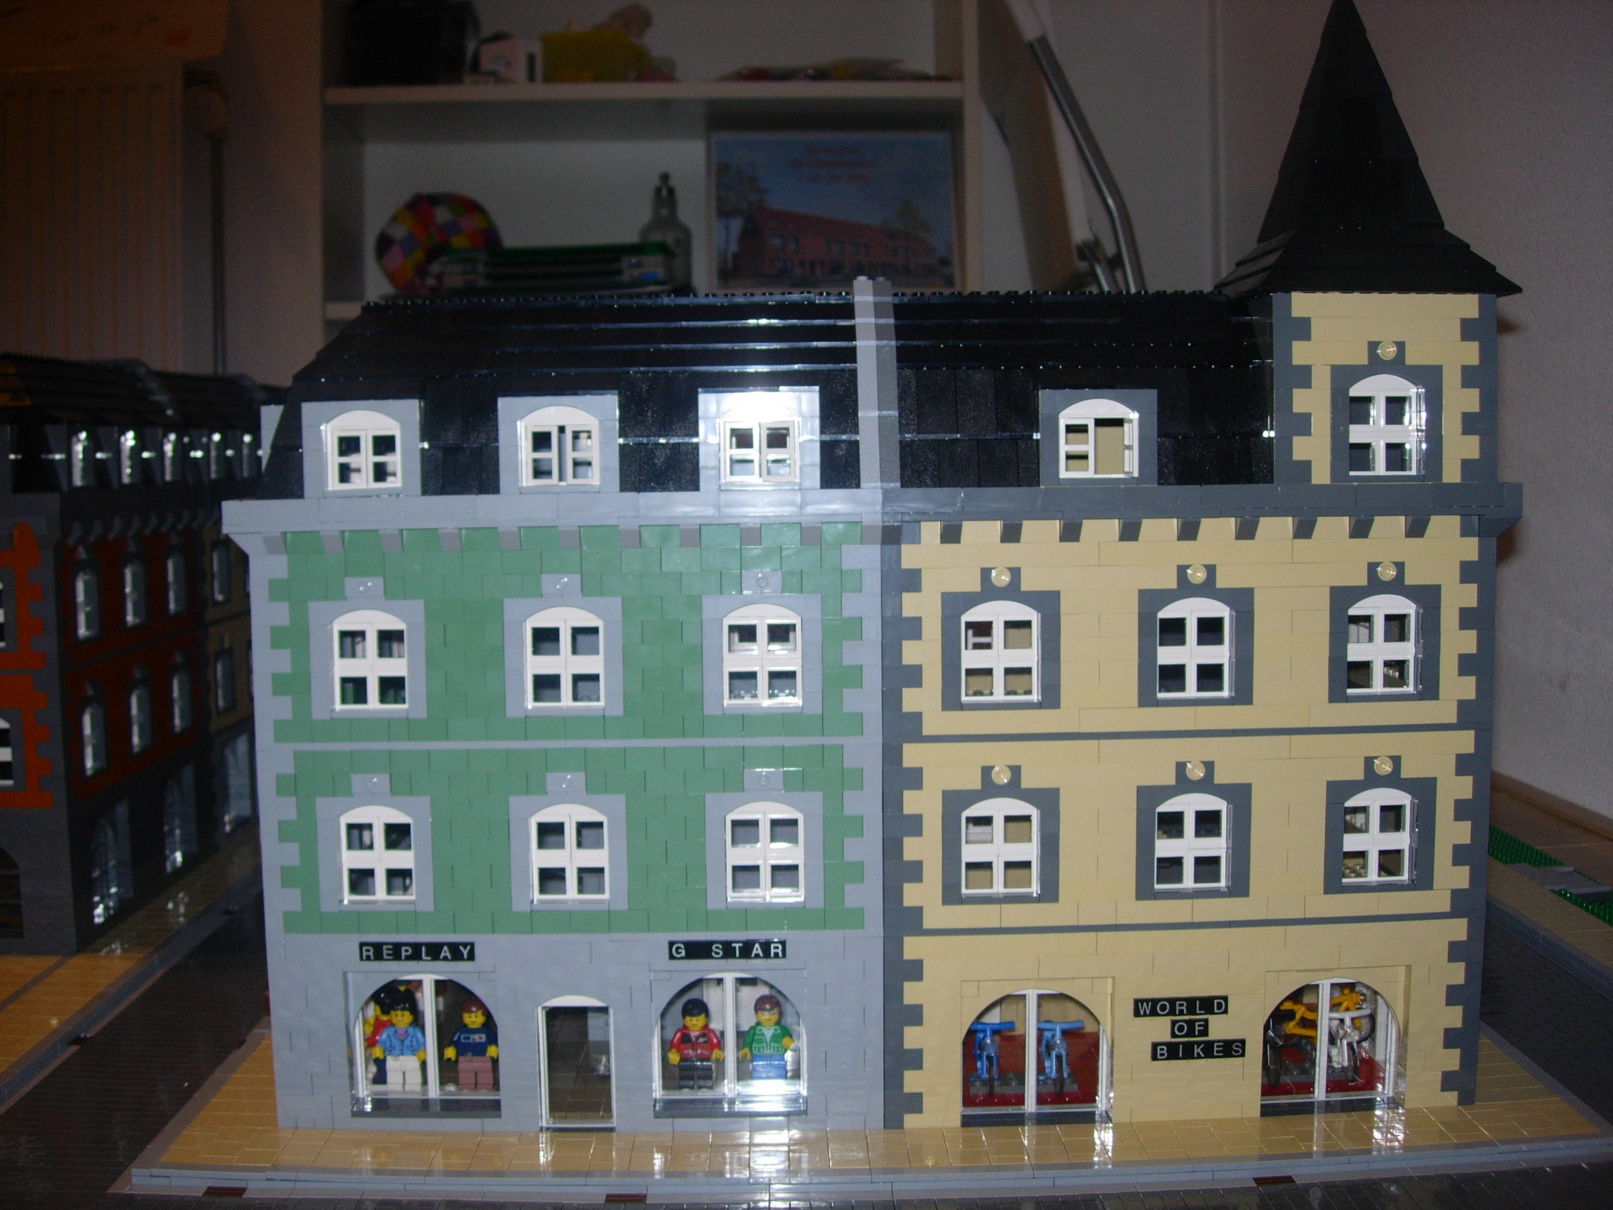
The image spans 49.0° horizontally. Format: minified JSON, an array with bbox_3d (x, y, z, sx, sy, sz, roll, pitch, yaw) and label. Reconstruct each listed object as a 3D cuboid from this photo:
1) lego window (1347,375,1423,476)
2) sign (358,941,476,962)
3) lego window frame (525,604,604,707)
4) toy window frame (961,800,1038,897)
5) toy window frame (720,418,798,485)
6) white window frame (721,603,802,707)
[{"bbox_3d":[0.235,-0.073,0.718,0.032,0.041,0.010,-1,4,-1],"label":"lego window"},{"bbox_3d":[-0.158,0.140,0.717,0.048,0.008,0.004,-1,4,-1],"label":"sign"},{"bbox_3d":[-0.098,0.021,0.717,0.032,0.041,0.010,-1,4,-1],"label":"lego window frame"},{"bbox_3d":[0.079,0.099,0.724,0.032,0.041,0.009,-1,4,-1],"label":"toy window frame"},{"bbox_3d":[-0.019,-0.062,0.719,0.032,0.027,0.008,-1,4,-1],"label":"toy window frame"},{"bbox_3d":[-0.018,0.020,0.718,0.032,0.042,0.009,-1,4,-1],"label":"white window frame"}]

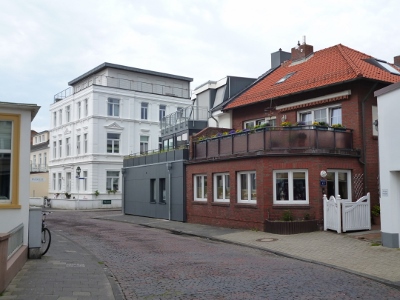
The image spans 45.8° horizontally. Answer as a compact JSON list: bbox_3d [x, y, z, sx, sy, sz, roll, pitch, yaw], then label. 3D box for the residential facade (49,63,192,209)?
[{"bbox_3d":[-9.481,-0.804,55.781,12.509,14.677,13.297,3,-6,-36],"label":"residential facade"}]

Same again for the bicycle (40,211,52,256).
[{"bbox_3d":[-4.394,2.216,12.646,0.600,1.100,1.780,4,-7,-42],"label":"bicycle"}]

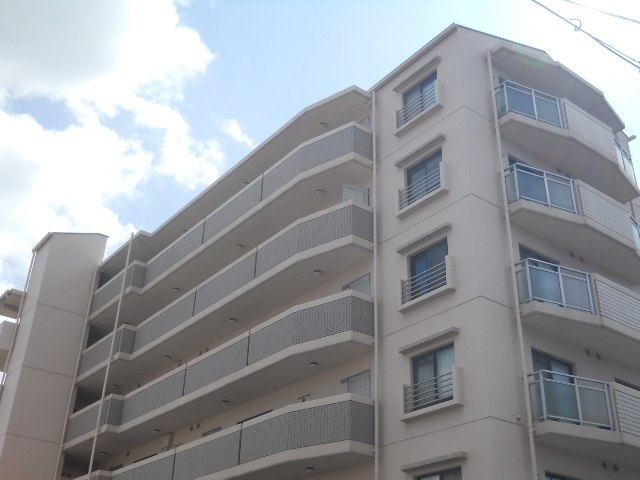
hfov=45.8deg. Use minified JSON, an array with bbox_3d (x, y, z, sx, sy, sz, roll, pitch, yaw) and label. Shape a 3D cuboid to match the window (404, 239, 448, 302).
[{"bbox_3d":[2.840,0.817,19.513,0.150,1.340,1.500,22,-35,-31],"label":"window"}]

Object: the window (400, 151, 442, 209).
[{"bbox_3d":[2.919,-1.660,20.920,0.150,1.340,1.500,22,-35,-31],"label":"window"}]

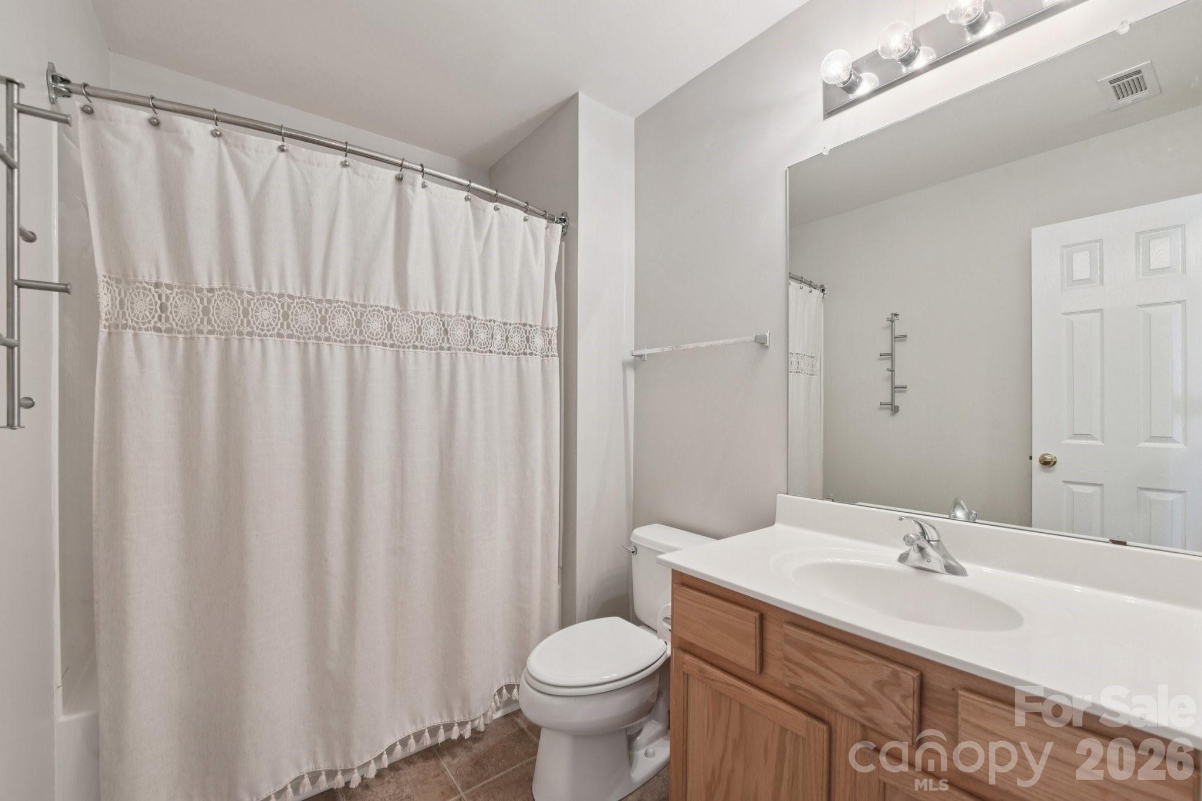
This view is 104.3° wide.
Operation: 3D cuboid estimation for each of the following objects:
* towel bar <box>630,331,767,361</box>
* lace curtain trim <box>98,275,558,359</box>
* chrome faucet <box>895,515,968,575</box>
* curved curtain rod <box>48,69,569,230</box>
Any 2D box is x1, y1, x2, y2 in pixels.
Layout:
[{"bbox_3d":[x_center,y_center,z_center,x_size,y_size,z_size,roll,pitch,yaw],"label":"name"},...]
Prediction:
[{"bbox_3d":[0.353,-0.211,1.867,0.082,0.056,0.655,0,0,-39],"label":"towel bar"},{"bbox_3d":[-0.697,-0.241,1.557,1.359,0.145,0.128,0,0,-38],"label":"lace curtain trim"},{"bbox_3d":[0.799,0.356,1.169,0.197,0.153,0.154,0,0,-39],"label":"chrome faucet"},{"bbox_3d":[-0.720,-0.780,1.562,1.500,0.097,0.148,0,0,-37],"label":"curved curtain rod"}]

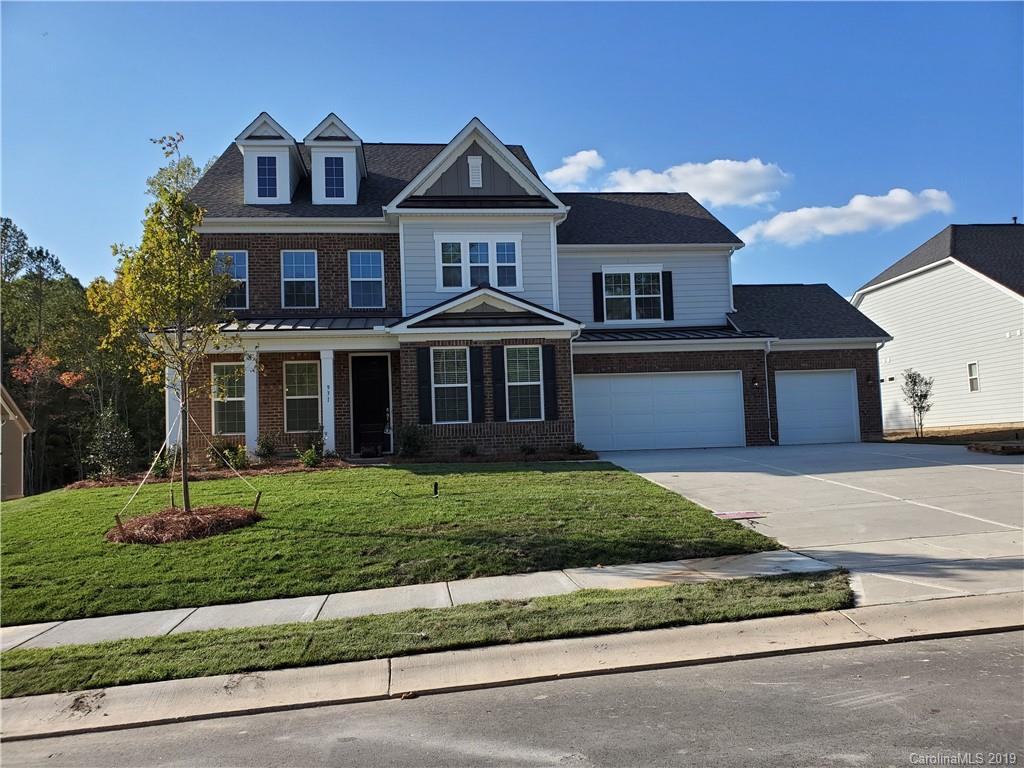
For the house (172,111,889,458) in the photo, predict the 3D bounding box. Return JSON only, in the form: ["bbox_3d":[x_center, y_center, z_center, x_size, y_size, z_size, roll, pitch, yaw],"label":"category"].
[{"bbox_3d":[0.574,-3.183,26.145,19.950,10.850,15.300,-2,-3,-7],"label":"house"}]

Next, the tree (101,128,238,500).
[{"bbox_3d":[-5.467,-1.017,12.276,2.300,6.060,2.300,-2,-3,-7],"label":"tree"}]

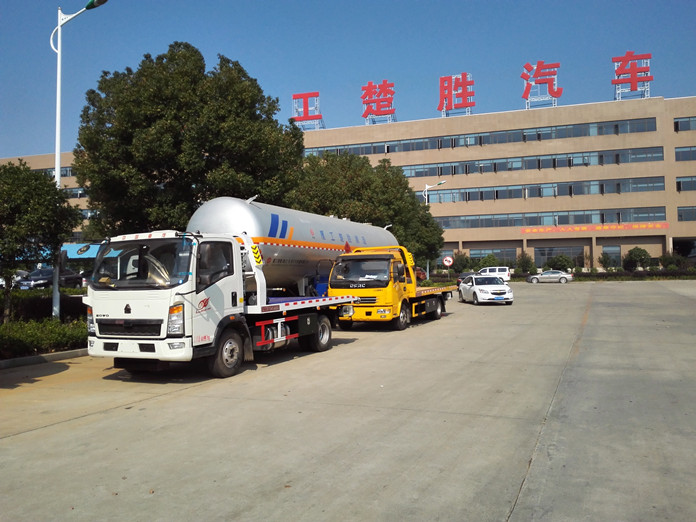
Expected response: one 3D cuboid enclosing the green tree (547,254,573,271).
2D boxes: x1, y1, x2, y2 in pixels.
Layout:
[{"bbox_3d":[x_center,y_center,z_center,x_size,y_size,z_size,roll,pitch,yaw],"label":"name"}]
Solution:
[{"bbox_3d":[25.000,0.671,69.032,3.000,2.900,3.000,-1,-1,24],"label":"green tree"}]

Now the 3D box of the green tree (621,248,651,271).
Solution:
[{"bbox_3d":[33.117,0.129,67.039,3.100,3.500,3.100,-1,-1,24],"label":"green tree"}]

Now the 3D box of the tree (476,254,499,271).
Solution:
[{"bbox_3d":[17.080,0.750,71.033,2.900,3.100,2.900,-1,-1,24],"label":"tree"}]

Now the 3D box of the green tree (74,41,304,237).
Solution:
[{"bbox_3d":[-5.370,-2.662,19.582,7.500,9.570,7.500,-1,-1,24],"label":"green tree"}]

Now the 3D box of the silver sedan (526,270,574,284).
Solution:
[{"bbox_3d":[21.489,1.732,62.013,4.800,1.460,1.830,-1,-1,17],"label":"silver sedan"}]

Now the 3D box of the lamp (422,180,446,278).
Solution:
[{"bbox_3d":[6.324,-1.748,42.832,1.750,8.200,0.300,-1,-1,24],"label":"lamp"}]

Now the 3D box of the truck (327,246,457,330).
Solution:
[{"bbox_3d":[1.736,0.799,19.757,2.150,2.450,7.200,-1,-1,24],"label":"truck"}]

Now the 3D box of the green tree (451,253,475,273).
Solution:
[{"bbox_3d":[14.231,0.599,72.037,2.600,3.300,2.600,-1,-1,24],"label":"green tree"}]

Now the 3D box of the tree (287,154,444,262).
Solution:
[{"bbox_3d":[0.916,-1.855,32.570,8.200,8.220,8.200,-1,-1,24],"label":"tree"}]

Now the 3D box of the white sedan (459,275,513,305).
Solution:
[{"bbox_3d":[7.430,1.537,31.748,1.790,1.480,4.600,-1,-1,-4],"label":"white sedan"}]

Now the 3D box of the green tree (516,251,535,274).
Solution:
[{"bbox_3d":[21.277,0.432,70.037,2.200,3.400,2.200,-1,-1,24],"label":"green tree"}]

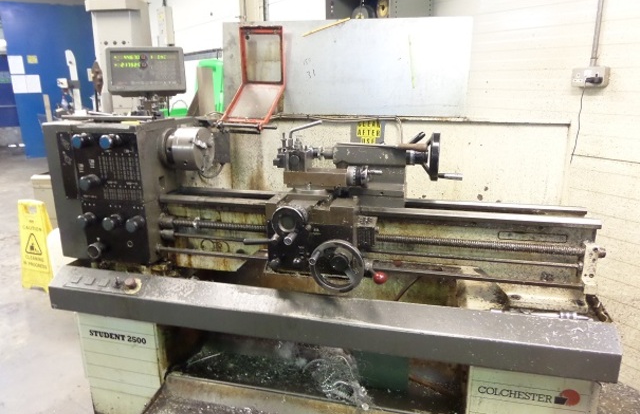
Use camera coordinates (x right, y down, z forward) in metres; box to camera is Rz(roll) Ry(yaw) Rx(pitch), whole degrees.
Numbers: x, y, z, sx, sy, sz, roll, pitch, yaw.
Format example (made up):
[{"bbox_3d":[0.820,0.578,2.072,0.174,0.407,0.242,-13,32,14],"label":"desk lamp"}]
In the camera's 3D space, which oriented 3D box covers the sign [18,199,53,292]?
[{"bbox_3d":[-1.960,0.256,3.112,0.235,0.620,0.210,4,15,16],"label":"sign"}]

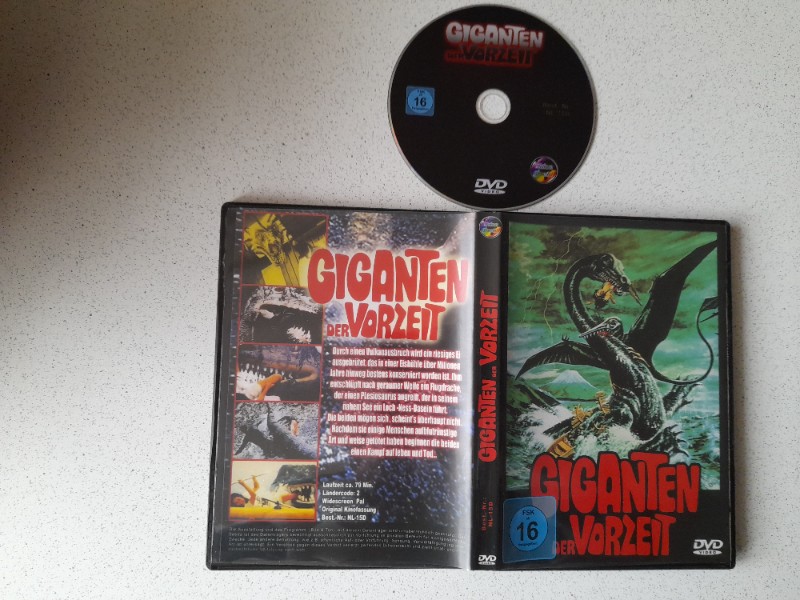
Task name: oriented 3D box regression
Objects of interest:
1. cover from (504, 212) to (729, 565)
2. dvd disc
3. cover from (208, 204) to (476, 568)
[{"bbox_3d":[0.118,0.049,0.319,0.130,0.010,0.190,2,86,-3],"label":"cover"},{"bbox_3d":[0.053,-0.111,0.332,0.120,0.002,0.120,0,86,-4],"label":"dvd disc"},{"bbox_3d":[-0.029,0.045,0.310,0.136,0.010,0.190,2,86,-3],"label":"cover"}]

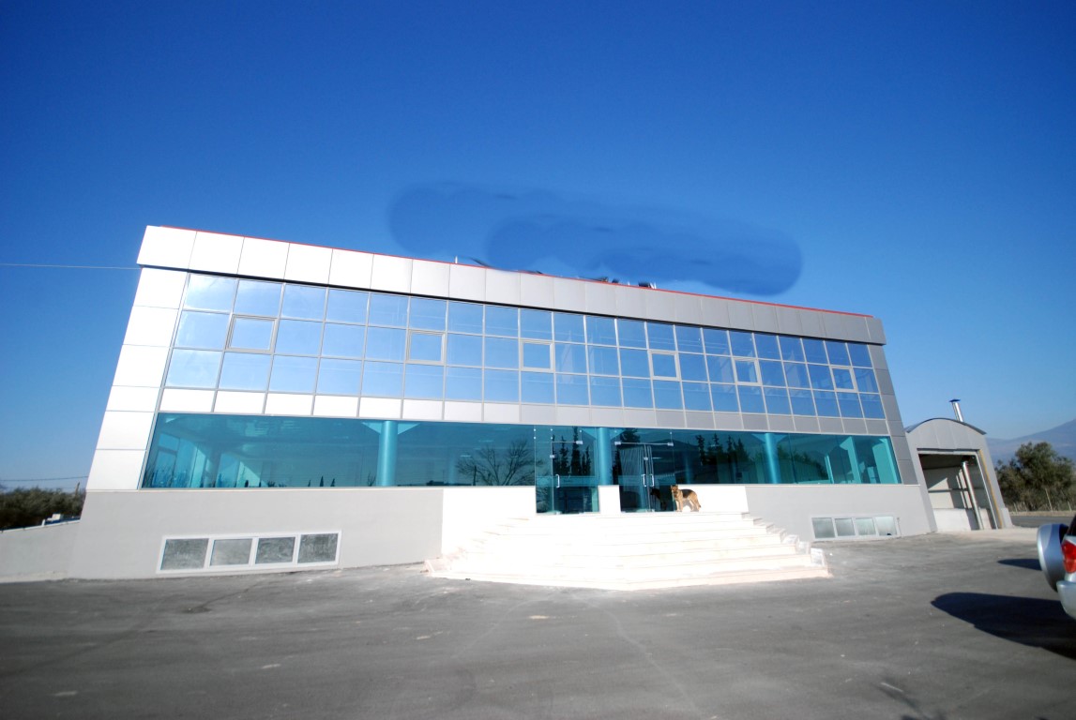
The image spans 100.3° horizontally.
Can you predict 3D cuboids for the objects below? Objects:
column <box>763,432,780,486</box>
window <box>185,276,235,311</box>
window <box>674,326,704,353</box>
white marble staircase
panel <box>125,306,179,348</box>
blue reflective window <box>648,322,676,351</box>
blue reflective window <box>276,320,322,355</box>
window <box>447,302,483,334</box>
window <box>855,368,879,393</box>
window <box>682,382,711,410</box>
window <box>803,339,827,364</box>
[{"bbox_3d":[8.738,4.077,16.600,0.500,2.666,0.500,4,-18,-16],"label":"column"},{"bbox_3d":[-9.158,-1.844,12.612,1.142,1.048,0.080,4,-18,-16],"label":"window"},{"bbox_3d":[5.729,-0.778,16.989,1.116,1.044,0.080,4,-19,-16],"label":"window"},{"bbox_3d":[2.937,4.426,11.070,10.649,1.125,5.301,4,-18,-16],"label":"white marble staircase"},{"bbox_3d":[-10.032,-0.850,11.669,1.021,1.061,0.060,4,-18,-16],"label":"panel"},{"bbox_3d":[4.431,-0.818,16.070,1.114,1.021,0.060,4,-18,-16],"label":"blue reflective window"},{"bbox_3d":[-6.861,-0.623,12.945,1.130,1.031,0.080,4,-18,-16],"label":"blue reflective window"},{"bbox_3d":[-2.304,-1.346,14.551,1.142,1.048,0.080,4,-18,-16],"label":"window"},{"bbox_3d":[13.812,0.869,18.902,1.128,1.038,0.080,4,-18,-16],"label":"window"},{"bbox_3d":[5.768,1.337,16.282,1.128,1.038,0.080,4,-18,-16],"label":"window"},{"bbox_3d":[11.489,-0.353,18.587,1.128,1.038,0.080,4,-18,-16],"label":"window"}]

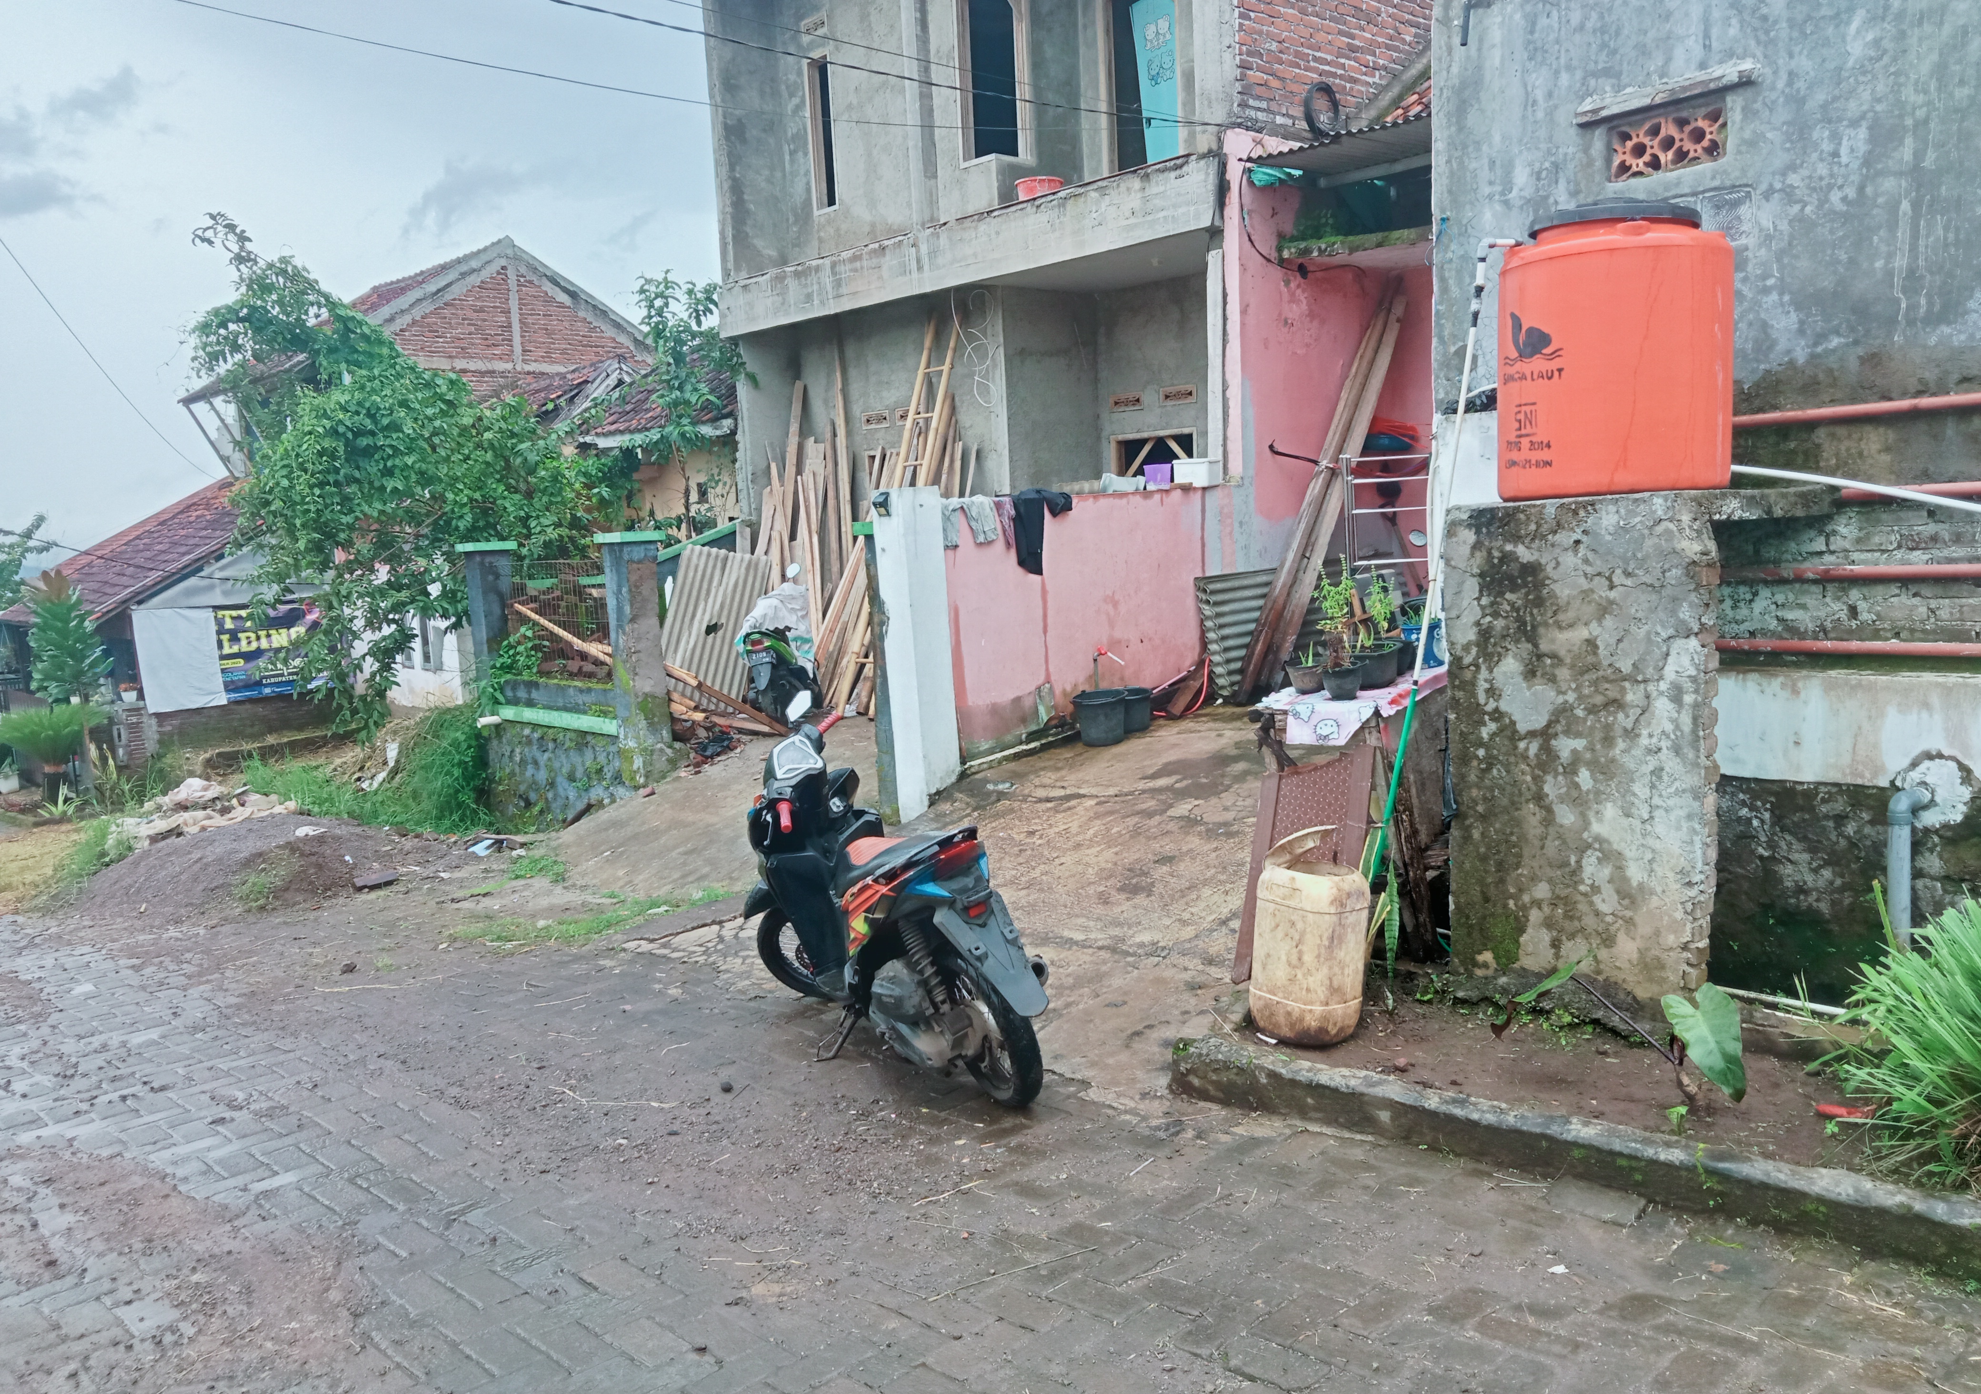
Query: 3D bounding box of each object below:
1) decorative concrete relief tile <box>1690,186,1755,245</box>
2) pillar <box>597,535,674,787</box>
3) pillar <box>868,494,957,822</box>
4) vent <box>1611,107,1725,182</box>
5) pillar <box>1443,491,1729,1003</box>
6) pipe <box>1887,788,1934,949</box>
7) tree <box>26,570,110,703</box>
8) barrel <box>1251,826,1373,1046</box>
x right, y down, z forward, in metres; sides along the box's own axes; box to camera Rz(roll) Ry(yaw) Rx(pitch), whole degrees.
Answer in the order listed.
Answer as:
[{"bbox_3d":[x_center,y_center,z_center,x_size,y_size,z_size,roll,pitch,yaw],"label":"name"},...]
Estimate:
[{"bbox_3d":[2.487,-1.628,5.410,0.080,0.190,0.190,-7,7,-38],"label":"decorative concrete relief tile"},{"bbox_3d":[-2.196,-0.226,9.950,0.300,1.580,0.300,-7,7,-41],"label":"pillar"},{"bbox_3d":[-0.357,-0.211,7.950,0.210,1.660,0.270,-7,7,-41],"label":"pillar"},{"bbox_3d":[2.343,-1.914,5.551,0.090,0.200,0.400,-7,7,-38],"label":"vent"},{"bbox_3d":[1.641,0.134,4.418,0.140,1.320,0.715,-7,7,-40],"label":"pillar"},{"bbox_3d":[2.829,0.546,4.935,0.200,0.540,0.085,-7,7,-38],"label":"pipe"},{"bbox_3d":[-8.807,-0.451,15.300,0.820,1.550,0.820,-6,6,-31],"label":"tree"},{"bbox_3d":[0.854,0.627,4.260,0.300,0.550,0.270,1,6,11],"label":"barrel"}]

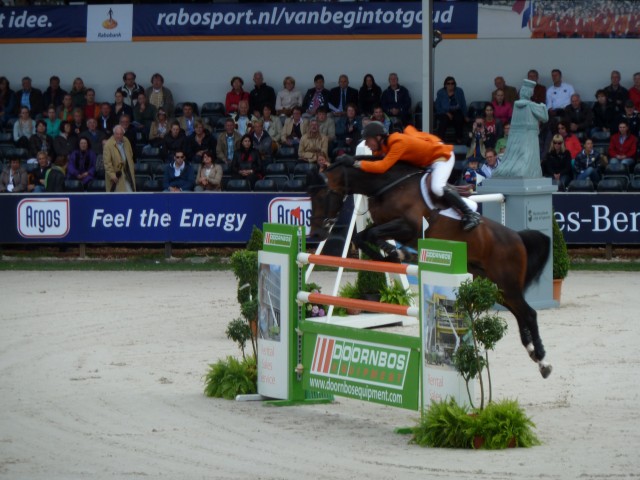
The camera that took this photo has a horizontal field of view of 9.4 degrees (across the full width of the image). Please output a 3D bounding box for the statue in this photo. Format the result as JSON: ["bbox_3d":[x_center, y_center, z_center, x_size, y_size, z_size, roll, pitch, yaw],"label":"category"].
[{"bbox_3d":[2.861,-1.591,55.400,0.600,1.430,0.620,2,3,37],"label":"statue"}]

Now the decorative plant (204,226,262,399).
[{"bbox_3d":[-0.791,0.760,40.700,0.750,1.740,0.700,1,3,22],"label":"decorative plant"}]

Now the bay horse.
[{"bbox_3d":[1.111,0.244,38.700,2.650,1.850,0.700,12,-2,-20],"label":"bay horse"}]

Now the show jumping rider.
[{"bbox_3d":[0.900,-0.631,38.600,1.250,1.100,0.700,-1,3,-20],"label":"show jumping rider"}]

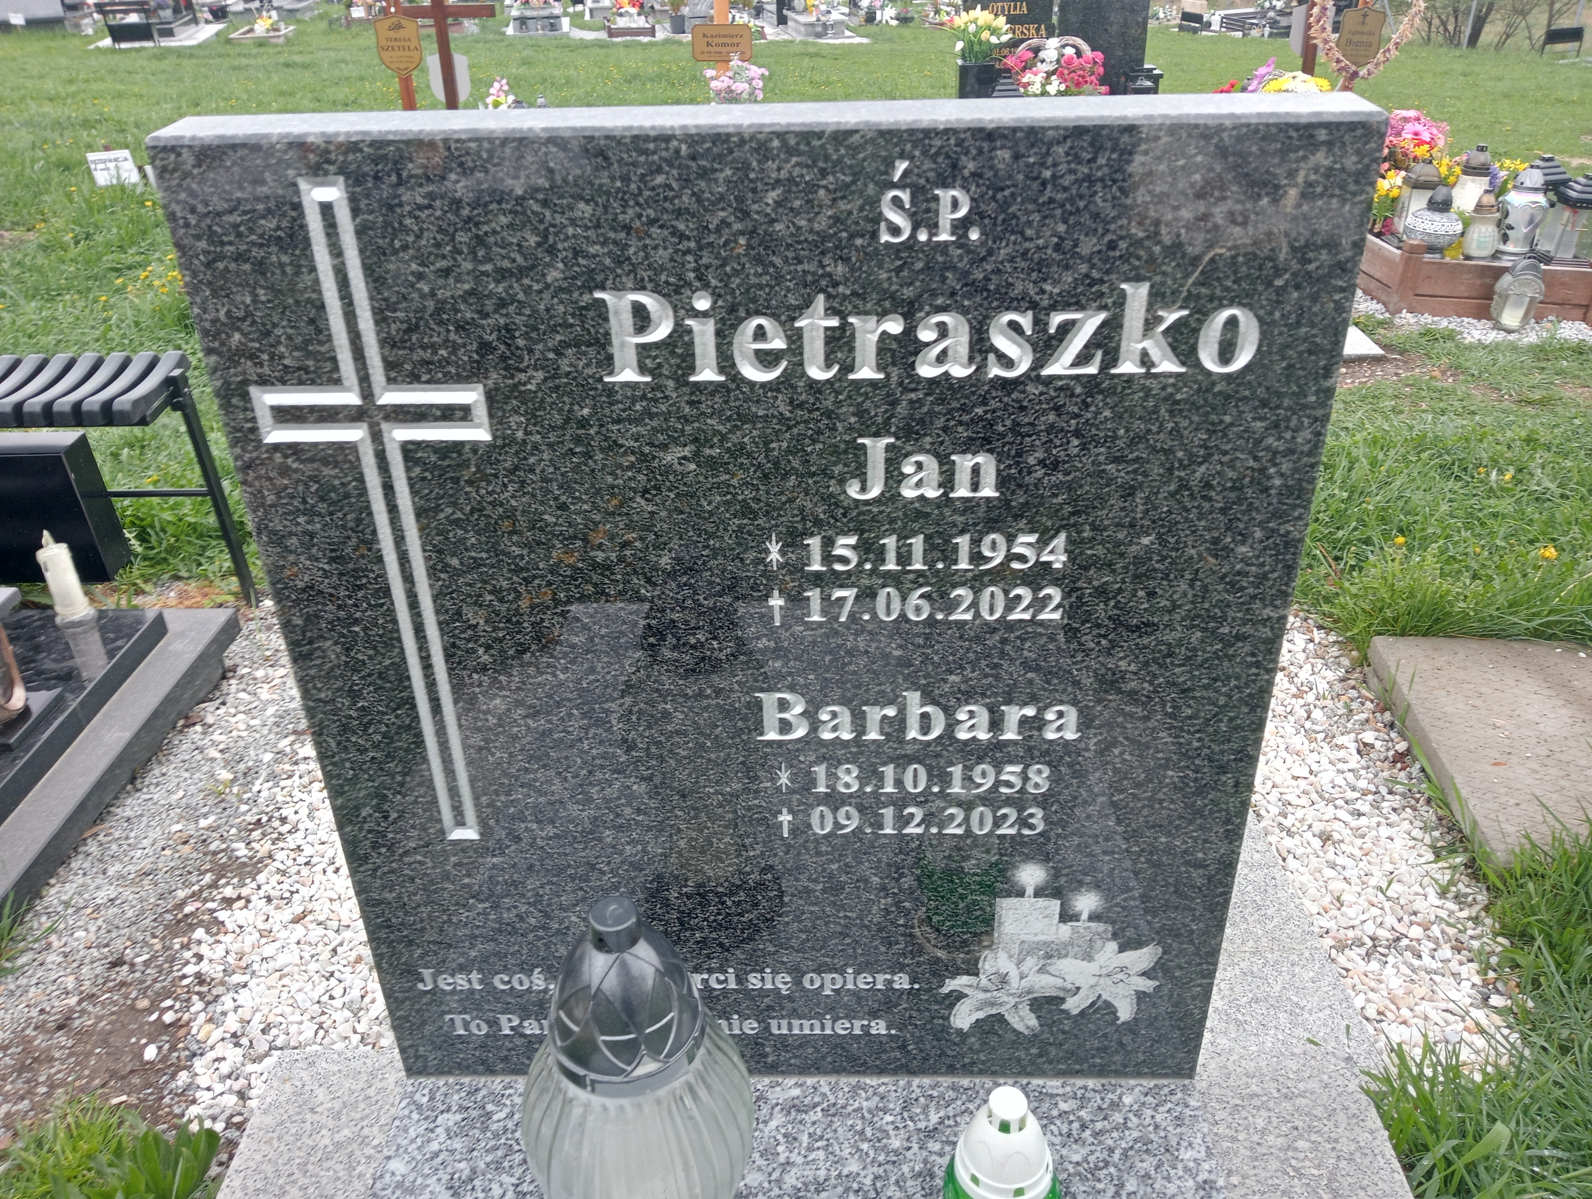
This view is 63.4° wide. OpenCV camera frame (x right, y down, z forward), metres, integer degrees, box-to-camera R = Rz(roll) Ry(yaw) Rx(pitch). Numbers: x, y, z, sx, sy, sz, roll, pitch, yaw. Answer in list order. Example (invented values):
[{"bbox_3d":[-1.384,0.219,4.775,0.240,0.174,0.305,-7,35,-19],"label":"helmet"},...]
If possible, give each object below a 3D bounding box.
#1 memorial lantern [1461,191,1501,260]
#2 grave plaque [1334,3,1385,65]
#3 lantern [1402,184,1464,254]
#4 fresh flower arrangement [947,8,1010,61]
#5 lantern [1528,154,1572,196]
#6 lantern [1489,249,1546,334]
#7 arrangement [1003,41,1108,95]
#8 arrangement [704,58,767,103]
[{"bbox_3d":[1.948,-1.066,3.666,0.102,0.187,0.102,10,32,20],"label":"memorial lantern"},{"bbox_3d":[2.537,-2.542,5.811,0.195,0.245,0.020,8,30,8],"label":"grave plaque"},{"bbox_3d":[1.846,-1.097,3.727,0.163,0.190,0.163,10,32,20],"label":"lantern"},{"bbox_3d":[0.776,-2.382,5.450,0.250,0.205,0.200,-2,29,0],"label":"fresh flower arrangement"},{"bbox_3d":[2.265,-1.225,3.944,0.150,0.260,0.150,10,32,20],"label":"lantern"},{"bbox_3d":[2.000,-0.857,3.568,0.105,0.195,0.100,1,30,5],"label":"lantern"},{"bbox_3d":[1.069,-2.167,5.374,0.410,0.300,0.270,0,30,3],"label":"arrangement"},{"bbox_3d":[-0.246,-2.167,5.519,0.260,0.280,0.230,-2,29,0],"label":"arrangement"}]

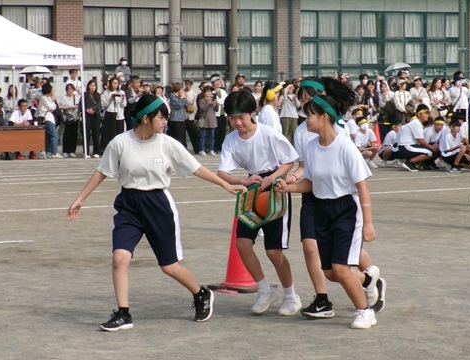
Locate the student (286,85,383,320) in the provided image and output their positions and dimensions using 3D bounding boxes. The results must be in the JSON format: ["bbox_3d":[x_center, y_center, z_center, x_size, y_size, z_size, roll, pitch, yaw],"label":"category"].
[{"bbox_3d":[0.657,0.120,12.750,0.660,1.540,0.500,-3,4,-40],"label":"student"}]

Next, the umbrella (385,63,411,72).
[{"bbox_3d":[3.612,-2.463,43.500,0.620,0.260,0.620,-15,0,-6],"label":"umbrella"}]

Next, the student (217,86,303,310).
[{"bbox_3d":[0.160,0.156,12.820,0.500,1.460,0.500,2,3,35],"label":"student"}]

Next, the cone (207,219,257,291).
[{"bbox_3d":[0.052,0.449,14.343,0.390,0.700,0.390,-3,4,-45],"label":"cone"}]

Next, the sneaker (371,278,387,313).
[{"bbox_3d":[0.935,0.755,12.880,0.115,0.240,0.095,16,-8,-39],"label":"sneaker"}]

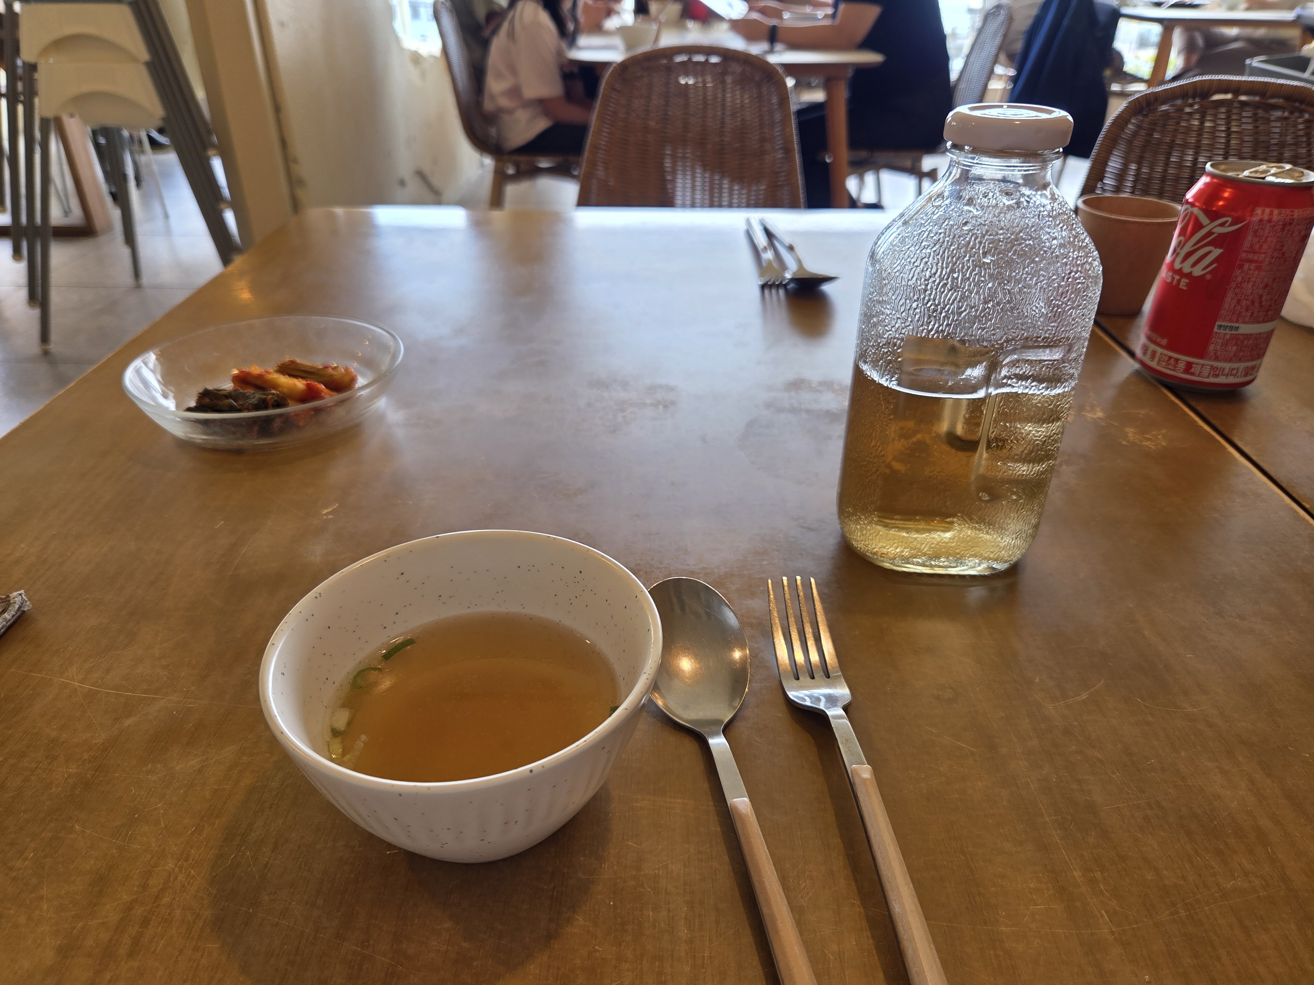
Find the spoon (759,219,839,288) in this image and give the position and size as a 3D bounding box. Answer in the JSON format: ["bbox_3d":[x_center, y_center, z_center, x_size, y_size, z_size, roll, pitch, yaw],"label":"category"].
[{"bbox_3d":[0.110,-0.211,0.748,0.044,0.021,0.202,-3,32,-4],"label":"spoon"}]

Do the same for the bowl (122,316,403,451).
[{"bbox_3d":[-0.218,-0.064,0.499,0.148,0.031,0.148,0,32,0],"label":"bowl"}]

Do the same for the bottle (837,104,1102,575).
[{"bbox_3d":[0.124,-0.057,0.350,0.083,0.177,0.083,11,33,17],"label":"bottle"}]

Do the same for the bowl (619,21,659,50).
[{"bbox_3d":[-0.049,-1.203,2.313,0.112,0.058,0.112,0,32,0],"label":"bowl"}]

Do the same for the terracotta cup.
[{"bbox_3d":[0.340,-0.174,0.643,0.074,0.068,0.074,0,32,0],"label":"terracotta cup"}]

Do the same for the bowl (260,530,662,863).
[{"bbox_3d":[-0.054,0.065,0.265,0.112,0.057,0.112,0,32,0],"label":"bowl"}]

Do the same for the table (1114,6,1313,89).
[{"bbox_3d":[2.400,-1.936,4.247,0.820,0.730,1.050,0,32,0],"label":"table"}]

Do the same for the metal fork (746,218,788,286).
[{"bbox_3d":[0.089,-0.210,0.748,0.024,0.019,0.200,1,32,1],"label":"metal fork"}]

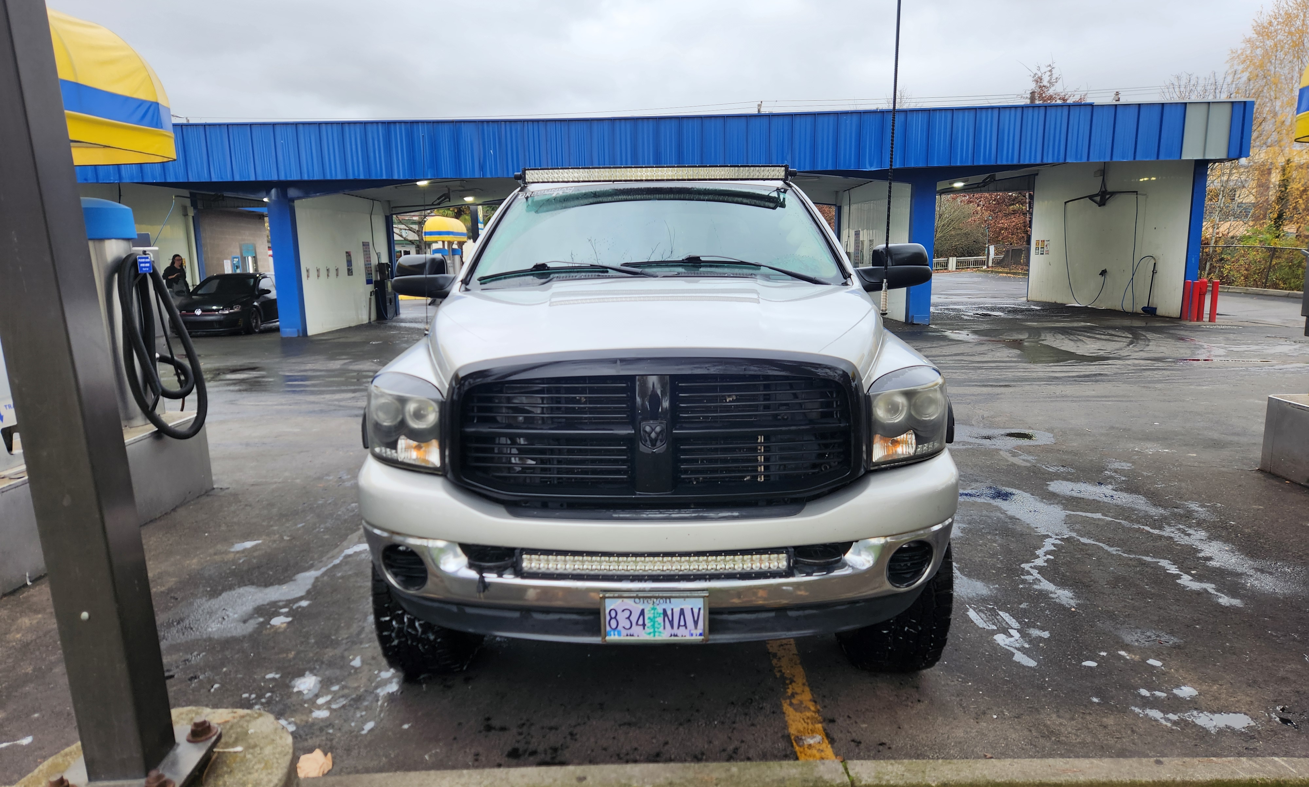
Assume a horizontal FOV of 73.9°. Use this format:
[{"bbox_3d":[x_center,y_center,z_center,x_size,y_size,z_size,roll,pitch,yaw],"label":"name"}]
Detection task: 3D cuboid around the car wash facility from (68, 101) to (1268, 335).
[{"bbox_3d":[-0.747,-4.087,21.516,25.180,4.200,8.200,-1,10,0],"label":"car wash facility"}]

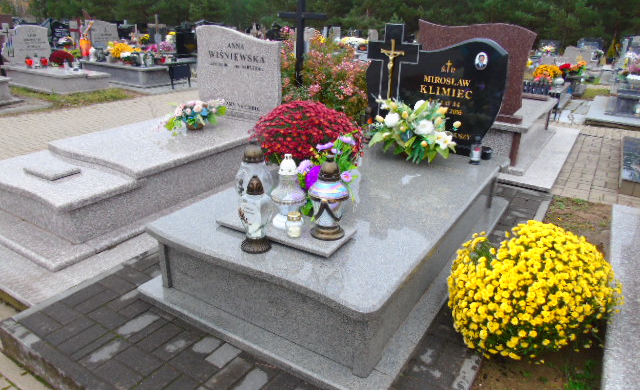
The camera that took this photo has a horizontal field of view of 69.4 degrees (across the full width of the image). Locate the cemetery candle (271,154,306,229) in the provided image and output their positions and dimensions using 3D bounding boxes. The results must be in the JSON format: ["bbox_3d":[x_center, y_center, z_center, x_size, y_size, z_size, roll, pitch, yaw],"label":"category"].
[{"bbox_3d":[-0.151,-0.021,2.253,0.168,0.365,0.168,2,22,-1],"label":"cemetery candle"}]

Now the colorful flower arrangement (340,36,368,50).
[{"bbox_3d":[0.870,-3.844,11.651,0.640,0.360,0.500,15,26,29],"label":"colorful flower arrangement"}]

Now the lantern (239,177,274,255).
[{"bbox_3d":[-0.292,0.082,2.113,0.152,0.345,0.148,6,23,10],"label":"lantern"}]

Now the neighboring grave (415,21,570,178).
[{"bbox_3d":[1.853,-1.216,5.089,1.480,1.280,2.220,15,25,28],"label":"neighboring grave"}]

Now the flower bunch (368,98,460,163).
[{"bbox_3d":[0.638,-0.435,3.238,0.620,0.424,0.420,15,25,28],"label":"flower bunch"}]

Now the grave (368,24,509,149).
[{"bbox_3d":[0.879,-0.841,3.694,1.105,0.945,0.130,15,25,28],"label":"grave"}]

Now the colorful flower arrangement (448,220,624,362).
[{"bbox_3d":[0.880,0.404,1.949,0.640,0.550,0.640,15,25,28],"label":"colorful flower arrangement"}]

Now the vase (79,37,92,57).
[{"bbox_3d":[-4.868,-3.048,9.595,0.260,0.410,0.260,15,25,28],"label":"vase"}]

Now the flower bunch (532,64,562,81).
[{"bbox_3d":[3.630,-1.955,7.376,0.480,0.330,0.440,15,26,29],"label":"flower bunch"}]

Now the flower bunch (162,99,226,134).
[{"bbox_3d":[-1.056,-0.689,3.884,0.560,0.260,0.360,-4,24,-14],"label":"flower bunch"}]

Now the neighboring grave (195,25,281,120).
[{"bbox_3d":[-0.719,-1.085,4.129,0.910,0.790,0.100,15,25,28],"label":"neighboring grave"}]

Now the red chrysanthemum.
[{"bbox_3d":[-0.079,-0.358,2.919,0.670,0.440,0.670,2,22,-1],"label":"red chrysanthemum"}]

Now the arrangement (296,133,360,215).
[{"bbox_3d":[0.047,-0.101,2.353,0.310,0.420,0.270,15,25,28],"label":"arrangement"}]

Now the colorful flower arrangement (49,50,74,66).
[{"bbox_3d":[-4.770,-2.530,8.569,0.420,0.330,0.420,15,25,28],"label":"colorful flower arrangement"}]

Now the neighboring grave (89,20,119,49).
[{"bbox_3d":[-4.105,-2.981,8.850,0.120,0.700,0.680,15,26,29],"label":"neighboring grave"}]

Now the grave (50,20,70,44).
[{"bbox_3d":[-6.128,-3.804,10.919,0.130,0.610,0.490,15,25,28],"label":"grave"}]

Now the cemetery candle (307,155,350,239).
[{"bbox_3d":[0.060,0.008,2.168,0.188,0.395,0.188,2,22,-1],"label":"cemetery candle"}]

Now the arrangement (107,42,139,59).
[{"bbox_3d":[-3.562,-2.604,8.357,0.450,0.360,0.520,15,26,29],"label":"arrangement"}]

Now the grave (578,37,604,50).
[{"bbox_3d":[8.510,-4.578,14.582,0.740,0.750,0.150,15,25,28],"label":"grave"}]

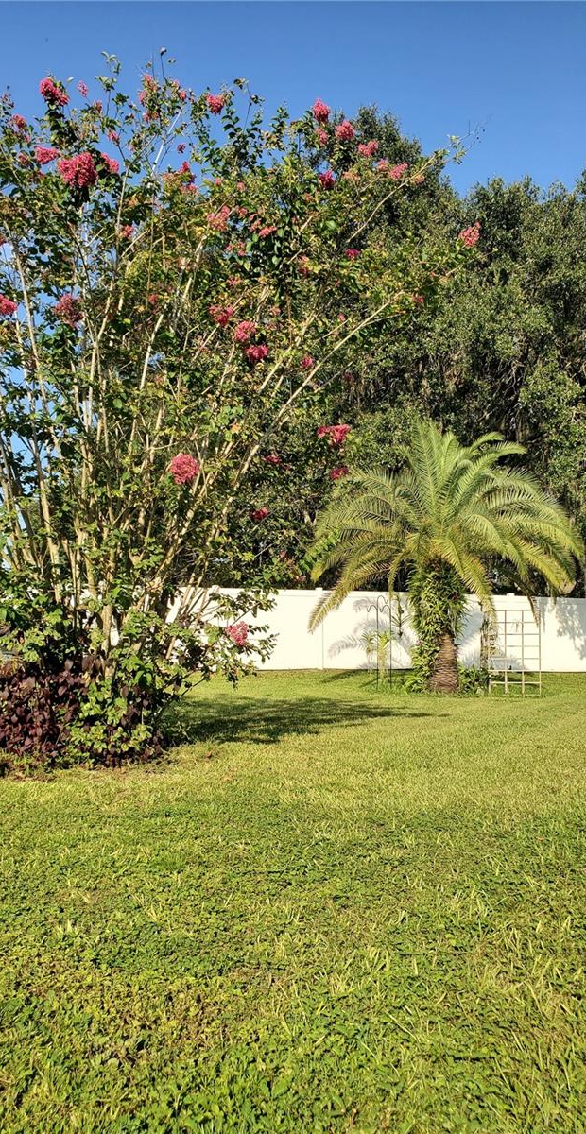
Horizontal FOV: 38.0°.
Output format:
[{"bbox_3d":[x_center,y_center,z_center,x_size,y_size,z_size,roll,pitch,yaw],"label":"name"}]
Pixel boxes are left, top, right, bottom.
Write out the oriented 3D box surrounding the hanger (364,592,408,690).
[{"bbox_3d":[1.647,1.341,15.300,0.680,1.680,0.180,0,-3,-3],"label":"hanger"}]

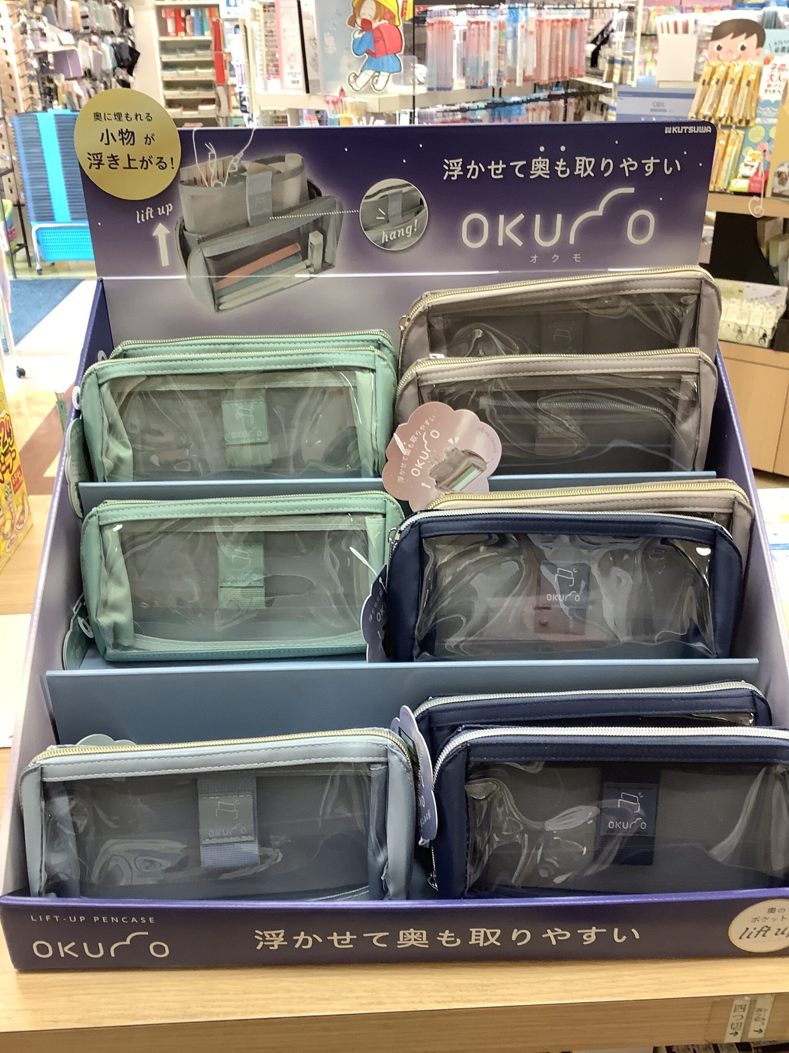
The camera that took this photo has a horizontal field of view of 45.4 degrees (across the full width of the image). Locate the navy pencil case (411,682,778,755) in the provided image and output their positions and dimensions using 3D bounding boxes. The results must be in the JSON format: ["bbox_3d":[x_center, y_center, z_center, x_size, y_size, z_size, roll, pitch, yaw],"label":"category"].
[{"bbox_3d":[0.113,0.138,0.538,0.203,0.097,0.054,-2,19,0],"label":"navy pencil case"}]

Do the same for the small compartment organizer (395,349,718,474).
[{"bbox_3d":[0.104,-0.061,0.605,0.203,0.097,0.054,-2,19,0],"label":"small compartment organizer"}]

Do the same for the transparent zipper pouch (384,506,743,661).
[{"bbox_3d":[0.097,0.038,0.544,0.203,0.097,0.054,1,19,2],"label":"transparent zipper pouch"}]

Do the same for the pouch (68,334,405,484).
[{"bbox_3d":[-0.100,-0.062,0.609,0.203,0.097,0.054,-2,19,-1],"label":"pouch"}]

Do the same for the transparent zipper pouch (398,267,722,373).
[{"bbox_3d":[0.107,-0.109,0.607,0.203,0.097,0.054,-4,19,0],"label":"transparent zipper pouch"}]

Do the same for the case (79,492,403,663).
[{"bbox_3d":[-0.095,0.028,0.595,0.203,0.097,0.054,-2,19,0],"label":"case"}]

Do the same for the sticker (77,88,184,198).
[{"bbox_3d":[-0.173,-0.248,0.613,0.068,0.068,0.003,-1,24,-1],"label":"sticker"}]

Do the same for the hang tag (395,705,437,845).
[{"bbox_3d":[0.011,0.131,0.507,0.003,0.070,0.068,-9,25,-18],"label":"hang tag"}]

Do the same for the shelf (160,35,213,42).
[{"bbox_3d":[-1.990,-4.721,9.137,0.540,0.035,0.320,-1,24,0],"label":"shelf"}]

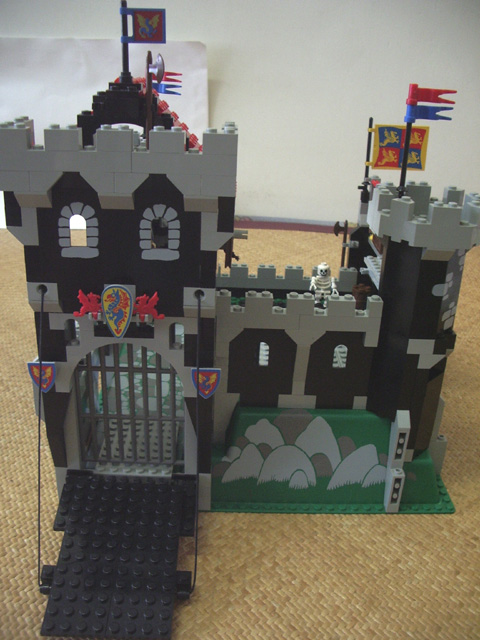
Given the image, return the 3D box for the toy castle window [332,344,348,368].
[{"bbox_3d":[0.061,0.022,0.394,0.009,0.015,0.004,2,24,-2],"label":"toy castle window"}]

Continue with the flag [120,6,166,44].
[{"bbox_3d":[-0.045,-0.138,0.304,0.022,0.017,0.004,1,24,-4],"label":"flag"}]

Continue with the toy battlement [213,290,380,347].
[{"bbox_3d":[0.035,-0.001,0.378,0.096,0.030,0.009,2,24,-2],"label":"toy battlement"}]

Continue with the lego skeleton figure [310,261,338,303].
[{"bbox_3d":[0.071,-0.030,0.545,0.025,0.041,0.013,4,24,3],"label":"lego skeleton figure"}]

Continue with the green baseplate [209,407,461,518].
[{"bbox_3d":[0.012,0.044,0.511,0.256,0.060,0.256,2,24,-2],"label":"green baseplate"}]

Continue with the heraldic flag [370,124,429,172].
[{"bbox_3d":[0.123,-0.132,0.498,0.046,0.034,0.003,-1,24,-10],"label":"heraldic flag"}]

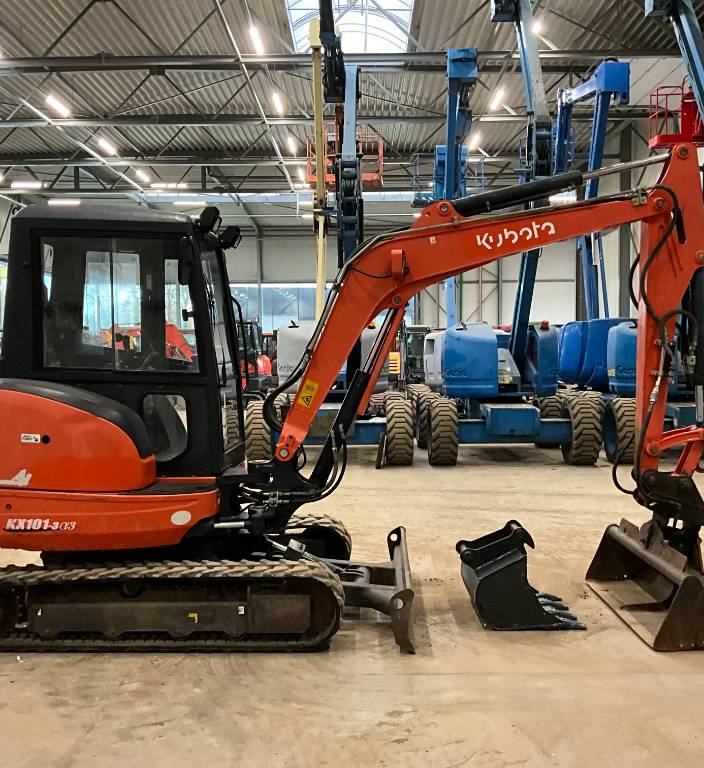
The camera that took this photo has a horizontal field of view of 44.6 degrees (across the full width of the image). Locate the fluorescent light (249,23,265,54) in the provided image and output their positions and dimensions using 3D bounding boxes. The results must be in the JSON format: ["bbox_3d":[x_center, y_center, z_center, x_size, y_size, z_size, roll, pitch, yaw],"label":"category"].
[{"bbox_3d":[-2.177,-7.859,19.600,0.150,0.110,1.600,-1,2,1],"label":"fluorescent light"}]

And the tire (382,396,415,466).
[{"bbox_3d":[0.685,0.685,12.250,0.370,0.970,0.970,-1,2,1],"label":"tire"}]

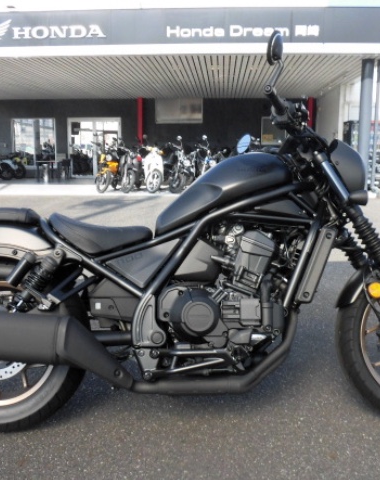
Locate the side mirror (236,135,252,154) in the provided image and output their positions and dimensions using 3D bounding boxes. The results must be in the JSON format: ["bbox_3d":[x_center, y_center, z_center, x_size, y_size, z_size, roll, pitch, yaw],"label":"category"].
[{"bbox_3d":[0.260,-0.454,2.120,0.036,0.102,0.104,23,-17,-28],"label":"side mirror"}]

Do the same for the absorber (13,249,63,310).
[{"bbox_3d":[-0.522,0.145,1.510,0.095,0.260,0.080,34,-6,3],"label":"absorber"}]

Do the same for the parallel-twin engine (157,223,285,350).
[{"bbox_3d":[0.119,0.173,1.620,0.430,0.420,0.410,0,-6,-1],"label":"parallel-twin engine"}]

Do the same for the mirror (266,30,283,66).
[{"bbox_3d":[0.245,-0.555,1.285,0.036,0.102,0.104,21,6,32],"label":"mirror"}]

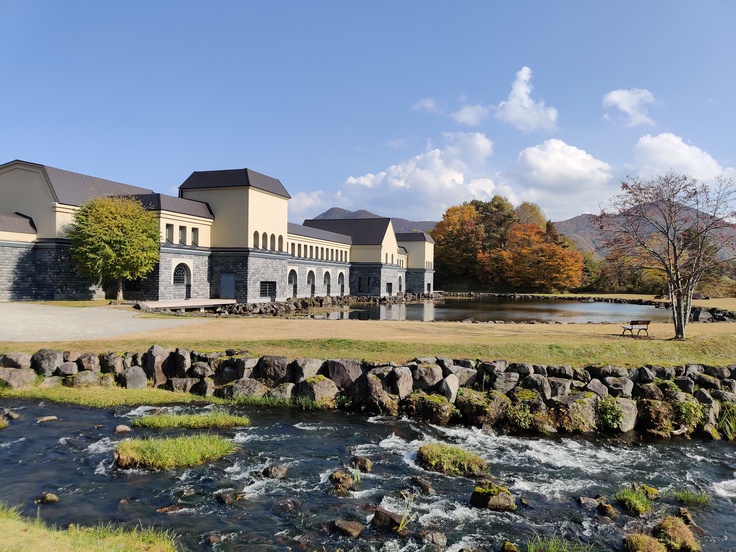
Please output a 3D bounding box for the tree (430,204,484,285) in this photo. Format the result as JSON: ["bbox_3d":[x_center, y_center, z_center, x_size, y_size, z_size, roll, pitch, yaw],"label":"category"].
[{"bbox_3d":[20.267,-6.340,130.000,12.500,19.500,12.000,0,-1,0],"label":"tree"}]

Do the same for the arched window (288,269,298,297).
[{"bbox_3d":[-9.343,0.941,72.000,0.350,3.600,2.700,0,-1,18],"label":"arched window"}]

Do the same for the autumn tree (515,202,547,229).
[{"bbox_3d":[40.537,-7.577,145.000,9.500,22.500,9.500,0,-1,0],"label":"autumn tree"}]

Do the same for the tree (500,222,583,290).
[{"bbox_3d":[36.474,-3.971,120.000,17.500,14.300,15.000,0,-1,0],"label":"tree"}]

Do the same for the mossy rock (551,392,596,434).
[{"bbox_3d":[6.407,4.287,17.900,1.400,1.250,1.100,0,-1,6],"label":"mossy rock"}]

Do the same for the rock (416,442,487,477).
[{"bbox_3d":[2.036,4.487,14.000,1.650,0.600,1.050,0,-1,21],"label":"rock"}]

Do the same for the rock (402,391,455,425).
[{"bbox_3d":[1.971,4.283,18.700,1.650,1.100,1.150,0,-1,6],"label":"rock"}]

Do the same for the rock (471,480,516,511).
[{"bbox_3d":[2.559,4.522,11.800,0.850,0.520,0.700,0,-1,6],"label":"rock"}]

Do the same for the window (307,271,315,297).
[{"bbox_3d":[-7.695,1.012,77.500,0.350,3.500,2.600,0,-1,18],"label":"window"}]

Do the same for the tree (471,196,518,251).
[{"bbox_3d":[29.747,-7.525,135.000,11.500,22.000,11.000,0,-1,0],"label":"tree"}]

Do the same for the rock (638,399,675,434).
[{"bbox_3d":[8.794,4.283,17.500,1.100,1.100,0.950,0,-1,6],"label":"rock"}]

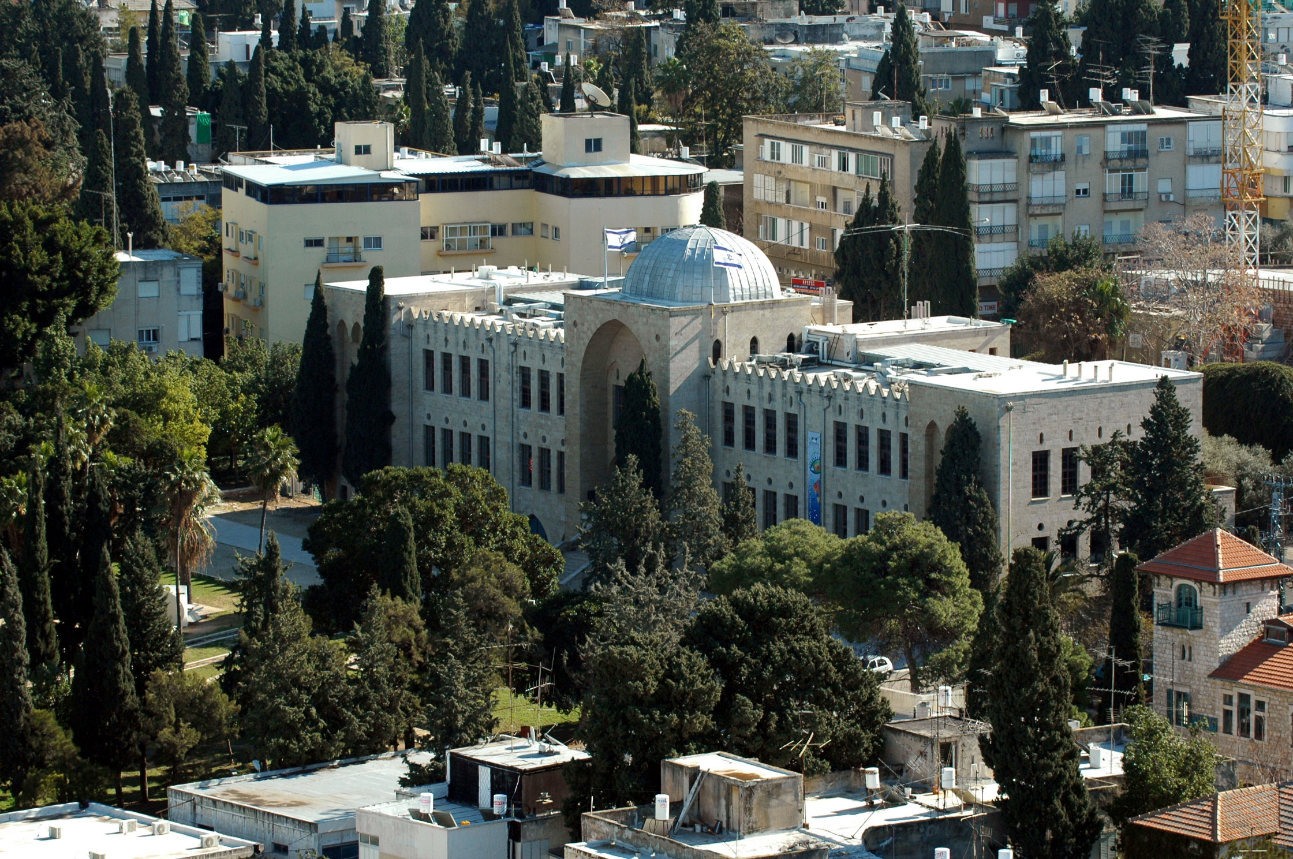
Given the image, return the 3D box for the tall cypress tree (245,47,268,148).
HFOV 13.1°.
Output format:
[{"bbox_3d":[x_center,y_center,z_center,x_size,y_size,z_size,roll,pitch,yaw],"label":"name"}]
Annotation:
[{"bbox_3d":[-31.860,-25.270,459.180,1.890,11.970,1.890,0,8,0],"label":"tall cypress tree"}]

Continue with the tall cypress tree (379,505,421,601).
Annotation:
[{"bbox_3d":[-14.280,8.620,325.410,2.450,8.640,2.450,0,8,0],"label":"tall cypress tree"}]

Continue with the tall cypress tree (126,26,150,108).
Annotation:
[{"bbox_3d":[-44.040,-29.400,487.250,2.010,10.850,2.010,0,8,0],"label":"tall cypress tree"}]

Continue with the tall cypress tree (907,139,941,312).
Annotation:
[{"bbox_3d":[20.158,-13.752,404.985,3.000,14.300,3.000,0,8,0],"label":"tall cypress tree"}]

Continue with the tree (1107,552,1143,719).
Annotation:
[{"bbox_3d":[27.570,12.120,323.810,2.150,10.260,2.150,0,8,5],"label":"tree"}]

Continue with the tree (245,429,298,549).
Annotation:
[{"bbox_3d":[-25.520,4.410,383.160,3.710,9.240,3.710,-1,8,-4],"label":"tree"}]

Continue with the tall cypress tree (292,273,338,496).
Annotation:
[{"bbox_3d":[-23.162,-3.039,393.089,3.200,15.800,3.200,0,8,0],"label":"tall cypress tree"}]

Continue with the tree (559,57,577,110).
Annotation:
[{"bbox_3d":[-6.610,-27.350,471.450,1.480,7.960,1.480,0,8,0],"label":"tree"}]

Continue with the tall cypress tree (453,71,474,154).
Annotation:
[{"bbox_3d":[-14.661,-22.798,452.827,2.000,12.000,2.000,0,8,0],"label":"tall cypress tree"}]

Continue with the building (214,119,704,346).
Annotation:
[{"bbox_3d":[-13.534,-13.818,418.941,32.860,19.600,17.800,-3,8,-19],"label":"building"}]

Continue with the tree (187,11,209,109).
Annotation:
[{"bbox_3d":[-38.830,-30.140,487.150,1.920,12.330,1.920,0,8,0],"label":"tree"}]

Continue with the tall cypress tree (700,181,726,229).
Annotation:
[{"bbox_3d":[4.830,-13.870,411.400,2.070,8.680,2.070,0,8,0],"label":"tall cypress tree"}]

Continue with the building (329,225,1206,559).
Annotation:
[{"bbox_3d":[7.973,-2.939,371.664,24.530,22.880,73.610,-6,10,-36],"label":"building"}]

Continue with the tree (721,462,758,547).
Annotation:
[{"bbox_3d":[6.010,6.280,362.690,2.600,8.560,2.600,0,8,1],"label":"tree"}]

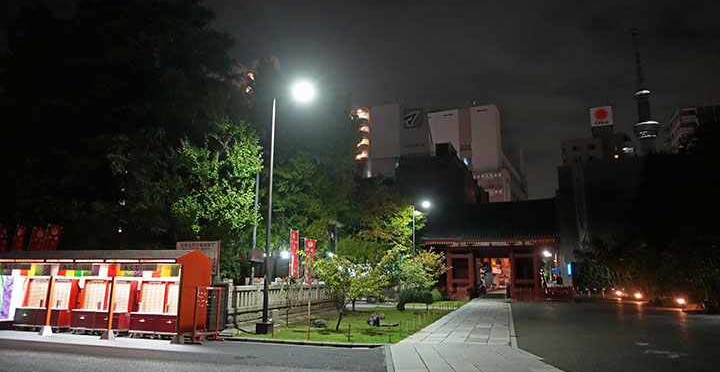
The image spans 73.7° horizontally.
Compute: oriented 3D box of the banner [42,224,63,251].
[{"bbox_3d":[-11.496,2.429,17.800,0.060,1.950,0.550,-10,-21,43],"label":"banner"}]

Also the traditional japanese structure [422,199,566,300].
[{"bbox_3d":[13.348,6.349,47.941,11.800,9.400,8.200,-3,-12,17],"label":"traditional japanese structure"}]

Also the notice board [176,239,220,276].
[{"bbox_3d":[-5.653,2.520,16.800,1.750,1.270,0.100,-3,-12,17],"label":"notice board"}]

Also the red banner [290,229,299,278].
[{"bbox_3d":[-2.702,2.826,19.800,0.060,1.950,0.550,-6,-13,29],"label":"red banner"}]

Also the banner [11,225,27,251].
[{"bbox_3d":[-12.701,2.429,17.800,0.060,1.950,0.550,-10,-21,43],"label":"banner"}]

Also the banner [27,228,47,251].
[{"bbox_3d":[-12.052,2.466,17.800,0.060,1.950,0.550,-10,-21,43],"label":"banner"}]

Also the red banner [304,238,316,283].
[{"bbox_3d":[-2.197,3.395,21.300,0.550,1.950,0.060,9,-14,-37],"label":"red banner"}]

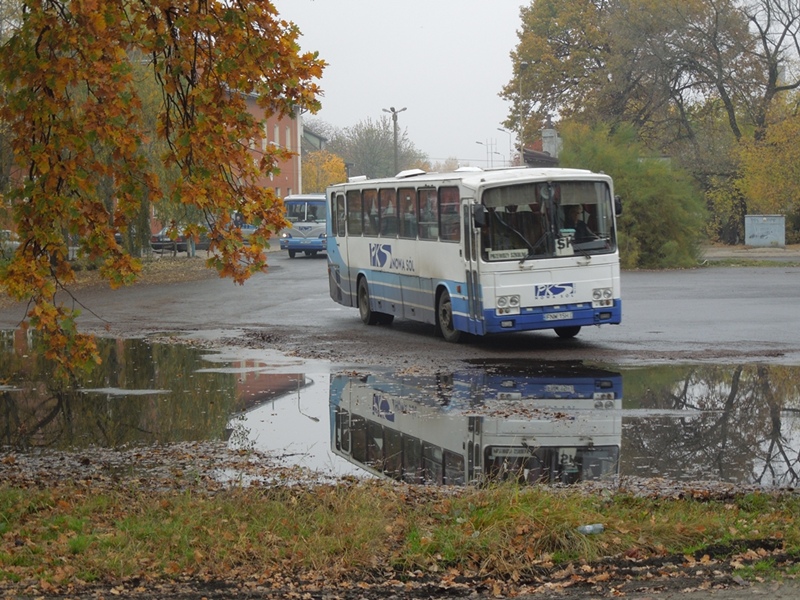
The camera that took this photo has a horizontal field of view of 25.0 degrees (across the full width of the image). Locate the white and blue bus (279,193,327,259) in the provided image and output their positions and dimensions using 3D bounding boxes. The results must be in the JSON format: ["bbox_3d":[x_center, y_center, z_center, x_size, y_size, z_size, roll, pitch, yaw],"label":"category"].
[{"bbox_3d":[-3.970,-3.810,92.200,2.500,3.060,10.500,0,3,6],"label":"white and blue bus"}]

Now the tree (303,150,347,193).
[{"bbox_3d":[-7.200,-10.150,168.000,4.700,7.950,4.700,0,3,0],"label":"tree"}]

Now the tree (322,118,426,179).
[{"bbox_3d":[-2.850,-14.850,210.000,12.300,13.050,11.500,0,3,0],"label":"tree"}]

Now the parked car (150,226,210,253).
[{"bbox_3d":[-11.400,-3.300,96.000,1.740,1.420,4.450,1,3,20],"label":"parked car"}]

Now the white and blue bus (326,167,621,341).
[{"bbox_3d":[1.048,-0.994,36.153,2.520,3.120,11.200,-4,4,-16],"label":"white and blue bus"}]

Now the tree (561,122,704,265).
[{"bbox_3d":[9.600,-4.340,74.700,6.100,6.000,5.700,0,3,0],"label":"tree"}]

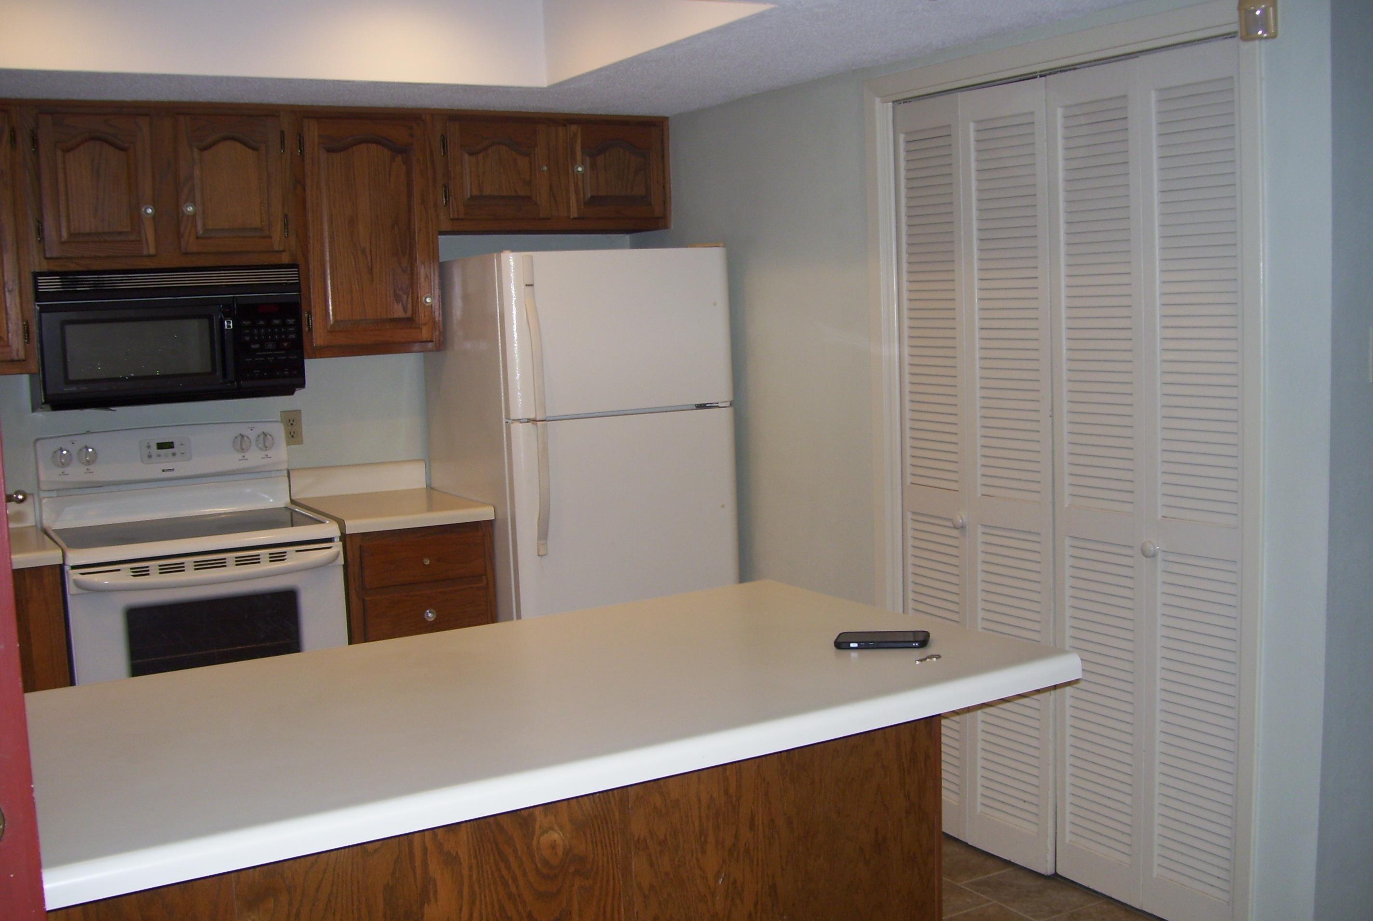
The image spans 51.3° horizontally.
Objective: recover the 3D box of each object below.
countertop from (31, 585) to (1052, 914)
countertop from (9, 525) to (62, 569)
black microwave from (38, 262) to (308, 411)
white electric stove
[{"bbox_3d":[-0.297,0.396,2.395,1.725,0.042,0.910,-6,7,-30],"label":"countertop"},{"bbox_3d":[-2.049,0.265,4.106,0.408,0.039,0.615,-6,7,-30],"label":"countertop"},{"bbox_3d":[-1.620,-0.388,4.446,0.758,0.405,0.385,-6,7,-30],"label":"black microwave"},{"bbox_3d":[-1.506,0.516,4.406,0.759,1.187,0.670,-6,7,-30],"label":"white electric stove"}]

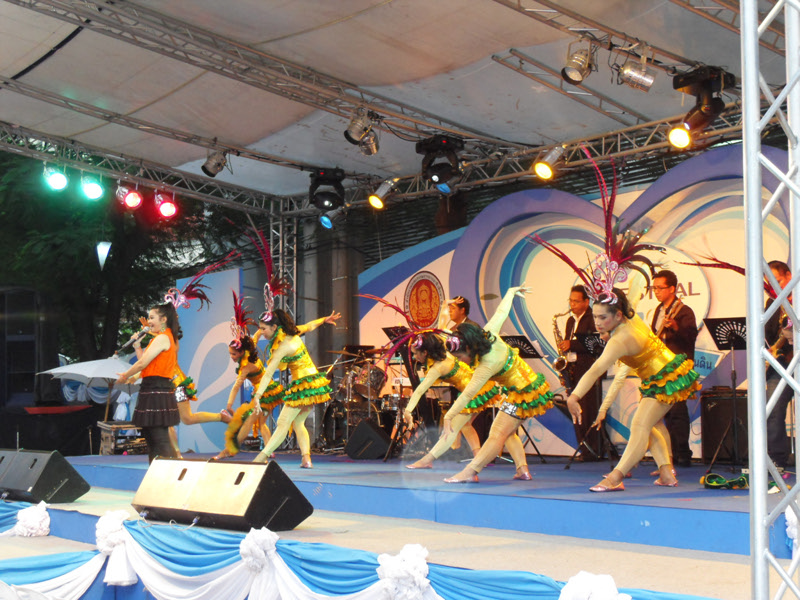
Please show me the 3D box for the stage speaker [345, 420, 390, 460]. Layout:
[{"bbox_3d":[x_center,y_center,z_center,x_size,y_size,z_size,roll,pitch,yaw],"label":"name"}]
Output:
[{"bbox_3d":[-0.338,1.444,13.200,0.460,0.410,0.560,0,-5,-2],"label":"stage speaker"}]

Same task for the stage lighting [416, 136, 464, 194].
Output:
[{"bbox_3d":[0.389,-1.310,12.200,0.420,0.540,0.380,-1,-5,18],"label":"stage lighting"}]

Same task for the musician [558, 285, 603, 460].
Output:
[{"bbox_3d":[1.714,0.689,12.000,0.450,1.680,0.500,4,-6,-41],"label":"musician"}]

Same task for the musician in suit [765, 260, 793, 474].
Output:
[{"bbox_3d":[2.970,0.531,10.000,0.450,1.690,0.520,4,-6,-45],"label":"musician in suit"}]

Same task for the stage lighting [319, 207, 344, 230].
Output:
[{"bbox_3d":[-0.834,-1.013,15.700,0.310,0.230,0.220,-39,18,-32],"label":"stage lighting"}]

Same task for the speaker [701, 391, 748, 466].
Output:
[{"bbox_3d":[2.991,1.133,11.300,0.580,0.660,0.350,-4,-6,41],"label":"speaker"}]

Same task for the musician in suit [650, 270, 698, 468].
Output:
[{"bbox_3d":[2.354,0.587,10.900,0.380,1.670,0.520,4,-6,-40],"label":"musician in suit"}]

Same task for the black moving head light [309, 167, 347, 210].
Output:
[{"bbox_3d":[-0.776,-1.200,13.800,0.380,0.450,0.340,0,-4,6],"label":"black moving head light"}]

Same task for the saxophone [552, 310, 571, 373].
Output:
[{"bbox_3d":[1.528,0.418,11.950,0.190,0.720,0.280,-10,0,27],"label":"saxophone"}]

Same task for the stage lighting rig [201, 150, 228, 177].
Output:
[{"bbox_3d":[-1.981,-1.444,13.500,0.230,0.270,0.220,42,-17,-12],"label":"stage lighting rig"}]

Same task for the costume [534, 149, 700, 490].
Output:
[{"bbox_3d":[1.437,0.129,8.400,0.900,2.170,0.660,3,-5,-31],"label":"costume"}]

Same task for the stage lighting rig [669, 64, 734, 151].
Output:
[{"bbox_3d":[2.609,-1.675,11.000,0.450,0.670,0.460,4,-6,-38],"label":"stage lighting rig"}]

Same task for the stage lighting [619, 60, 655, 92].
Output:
[{"bbox_3d":[1.966,-1.842,10.500,0.290,0.220,0.210,21,-7,-6],"label":"stage lighting"}]

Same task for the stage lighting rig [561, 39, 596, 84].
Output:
[{"bbox_3d":[1.376,-1.831,9.800,0.220,0.300,0.250,-3,-6,38],"label":"stage lighting rig"}]

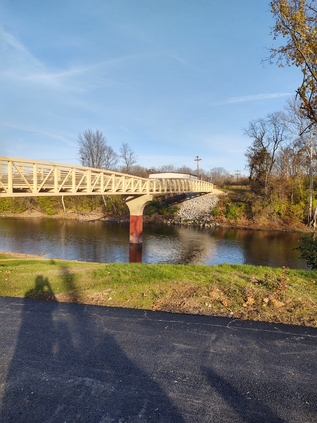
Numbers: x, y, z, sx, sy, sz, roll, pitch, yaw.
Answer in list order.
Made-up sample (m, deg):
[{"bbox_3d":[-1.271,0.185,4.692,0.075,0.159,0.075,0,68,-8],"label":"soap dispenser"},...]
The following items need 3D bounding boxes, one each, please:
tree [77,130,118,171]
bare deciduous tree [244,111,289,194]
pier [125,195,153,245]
[{"bbox_3d":[-20.920,-18.660,115.000,13.500,20.500,12.500,0,4,-10],"label":"tree"},{"bbox_3d":[24.230,-13.130,74.000,10.000,19.000,9.000,2,4,17],"label":"bare deciduous tree"},{"bbox_3d":[-2.550,1.010,42.500,3.500,6.400,1.350,2,4,22],"label":"pier"}]

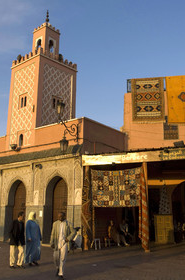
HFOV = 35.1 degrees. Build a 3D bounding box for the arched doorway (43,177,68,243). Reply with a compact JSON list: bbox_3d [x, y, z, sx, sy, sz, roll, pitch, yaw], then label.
[{"bbox_3d":[-1.728,3.725,15.466,1.870,3.550,0.550,-11,-18,38],"label":"arched doorway"}]

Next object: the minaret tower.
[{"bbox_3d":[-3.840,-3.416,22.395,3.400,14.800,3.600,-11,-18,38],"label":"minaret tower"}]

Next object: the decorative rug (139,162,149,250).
[{"bbox_3d":[2.350,2.949,13.125,0.420,3.750,0.320,-4,-14,17],"label":"decorative rug"}]

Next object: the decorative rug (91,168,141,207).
[{"bbox_3d":[1.130,2.235,13.819,2.420,1.850,0.060,-4,-15,17],"label":"decorative rug"}]

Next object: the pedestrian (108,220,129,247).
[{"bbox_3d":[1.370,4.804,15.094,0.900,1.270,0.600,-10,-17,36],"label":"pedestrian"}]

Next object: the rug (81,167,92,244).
[{"bbox_3d":[-0.250,3.081,13.967,0.500,3.600,0.300,-4,-14,17],"label":"rug"}]

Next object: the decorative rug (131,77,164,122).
[{"bbox_3d":[3.385,-2.492,17.810,1.880,2.820,0.150,-2,-14,8],"label":"decorative rug"}]

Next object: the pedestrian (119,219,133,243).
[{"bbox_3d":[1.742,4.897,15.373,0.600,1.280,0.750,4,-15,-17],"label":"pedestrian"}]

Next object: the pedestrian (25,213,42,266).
[{"bbox_3d":[-1.915,3.296,9.774,0.420,1.680,0.530,-12,-18,40],"label":"pedestrian"}]

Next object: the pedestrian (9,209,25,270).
[{"bbox_3d":[-2.373,3.190,9.409,0.500,1.710,0.350,12,-18,-40],"label":"pedestrian"}]

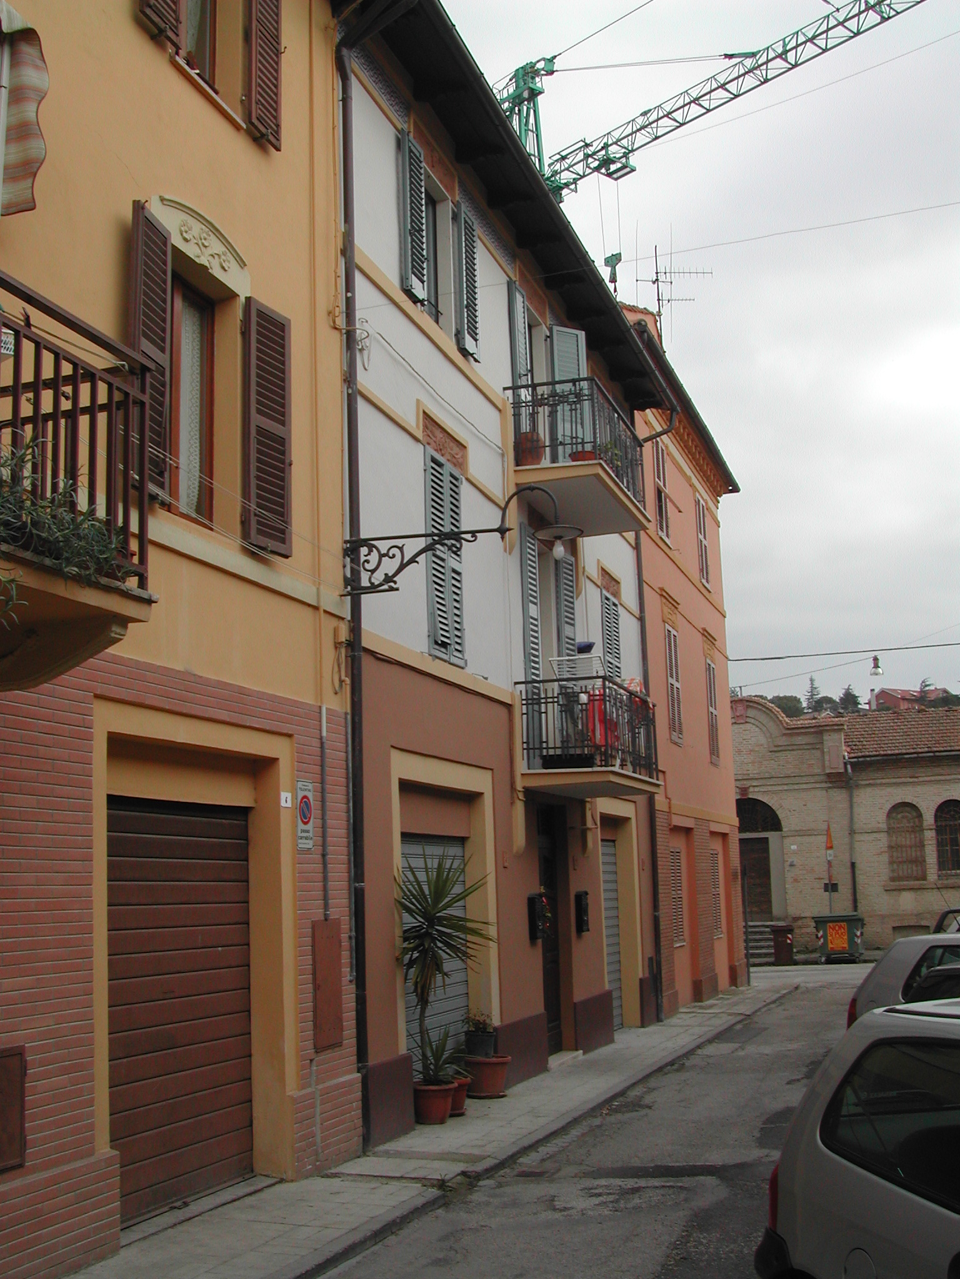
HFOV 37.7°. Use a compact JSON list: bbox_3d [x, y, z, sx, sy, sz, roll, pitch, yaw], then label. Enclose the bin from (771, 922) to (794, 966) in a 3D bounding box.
[{"bbox_3d":[7.452,7.489,34.500,0.540,1.030,0.640,-6,-11,22],"label":"bin"}]

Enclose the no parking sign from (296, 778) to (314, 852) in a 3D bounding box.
[{"bbox_3d":[-1.178,1.192,9.508,0.015,0.455,0.250,-5,-11,19],"label":"no parking sign"}]

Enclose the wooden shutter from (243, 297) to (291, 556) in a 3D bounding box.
[{"bbox_3d":[-1.405,-1.402,9.335,0.045,1.680,0.440,-7,-12,28],"label":"wooden shutter"}]

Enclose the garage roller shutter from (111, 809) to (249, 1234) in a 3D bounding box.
[{"bbox_3d":[-1.832,2.106,8.193,0.070,2.280,1.850,-5,-11,19],"label":"garage roller shutter"}]

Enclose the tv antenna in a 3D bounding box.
[{"bbox_3d":[3.824,-6.639,27.000,1.330,2.170,0.400,-1,-10,-4],"label":"tv antenna"}]

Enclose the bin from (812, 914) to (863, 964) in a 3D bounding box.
[{"bbox_3d":[8.890,7.409,34.700,1.230,1.200,0.820,-6,-11,23],"label":"bin"}]

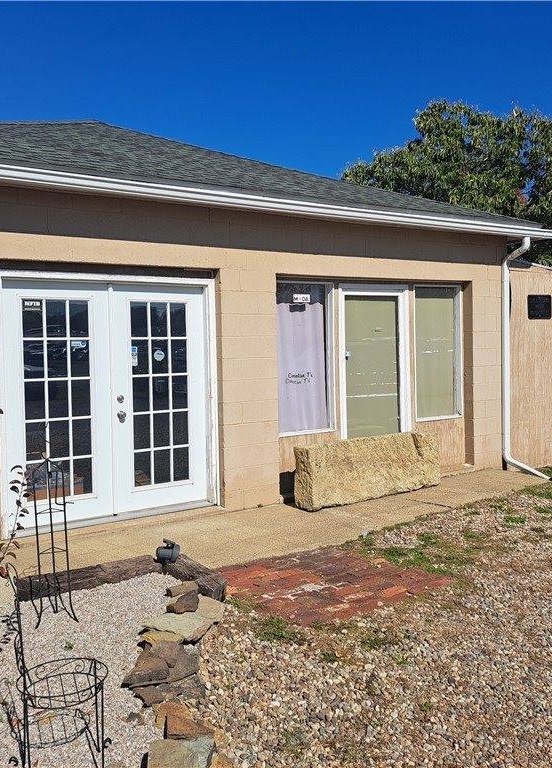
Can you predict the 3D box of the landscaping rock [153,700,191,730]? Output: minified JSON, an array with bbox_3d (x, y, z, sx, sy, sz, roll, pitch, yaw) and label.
[{"bbox_3d":[-0.414,1.308,2.810,0.160,0.070,0.130,-2,3,-9],"label":"landscaping rock"}]

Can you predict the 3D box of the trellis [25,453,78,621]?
[{"bbox_3d":[-1.247,0.861,3.943,0.260,0.898,0.240,-2,3,-18],"label":"trellis"}]

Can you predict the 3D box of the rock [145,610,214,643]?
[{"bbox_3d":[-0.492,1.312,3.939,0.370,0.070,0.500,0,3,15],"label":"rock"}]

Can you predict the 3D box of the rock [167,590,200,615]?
[{"bbox_3d":[-0.528,1.244,4.045,0.180,0.085,0.140,-2,3,-13],"label":"rock"}]

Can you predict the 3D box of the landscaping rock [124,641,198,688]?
[{"bbox_3d":[-0.527,1.321,3.354,0.330,0.085,0.380,-1,3,-6],"label":"landscaping rock"}]

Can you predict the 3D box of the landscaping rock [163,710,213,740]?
[{"bbox_3d":[-0.333,1.301,2.705,0.190,0.070,0.150,-2,3,-8],"label":"landscaping rock"}]

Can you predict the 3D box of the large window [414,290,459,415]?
[{"bbox_3d":[1.876,-0.362,8.292,0.772,1.564,0.100,-3,3,-34],"label":"large window"}]

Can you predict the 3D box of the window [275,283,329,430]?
[{"bbox_3d":[0.264,-0.261,7.221,0.764,1.522,0.100,-3,3,-34],"label":"window"}]

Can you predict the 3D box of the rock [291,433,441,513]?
[{"bbox_3d":[0.945,0.827,7.079,1.770,0.580,0.320,-3,4,-38],"label":"rock"}]

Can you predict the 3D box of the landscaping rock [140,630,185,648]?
[{"bbox_3d":[-0.601,1.355,3.725,0.240,0.065,0.170,-1,3,7],"label":"landscaping rock"}]

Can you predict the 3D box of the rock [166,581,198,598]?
[{"bbox_3d":[-0.562,1.235,4.267,0.200,0.070,0.130,-2,3,-8],"label":"rock"}]

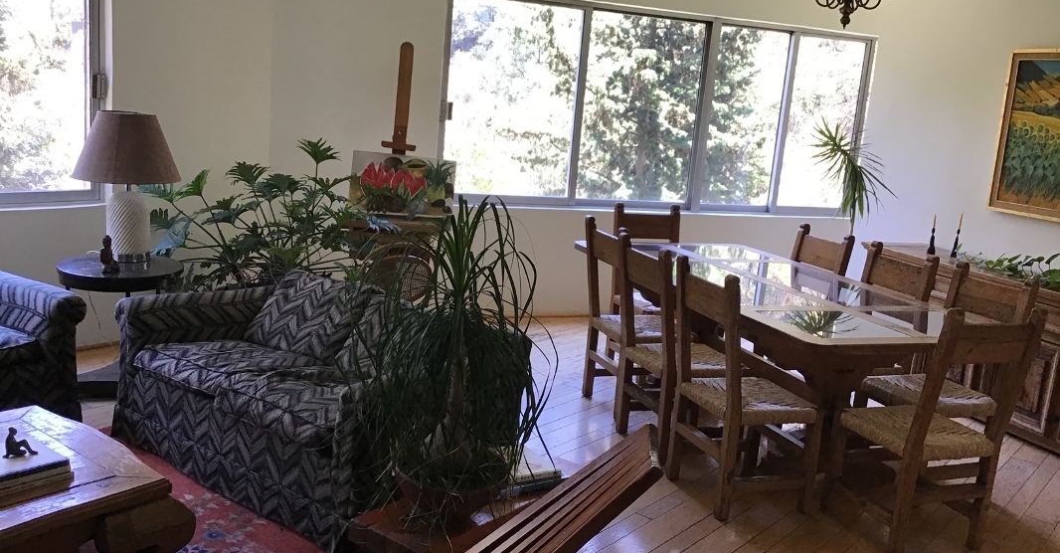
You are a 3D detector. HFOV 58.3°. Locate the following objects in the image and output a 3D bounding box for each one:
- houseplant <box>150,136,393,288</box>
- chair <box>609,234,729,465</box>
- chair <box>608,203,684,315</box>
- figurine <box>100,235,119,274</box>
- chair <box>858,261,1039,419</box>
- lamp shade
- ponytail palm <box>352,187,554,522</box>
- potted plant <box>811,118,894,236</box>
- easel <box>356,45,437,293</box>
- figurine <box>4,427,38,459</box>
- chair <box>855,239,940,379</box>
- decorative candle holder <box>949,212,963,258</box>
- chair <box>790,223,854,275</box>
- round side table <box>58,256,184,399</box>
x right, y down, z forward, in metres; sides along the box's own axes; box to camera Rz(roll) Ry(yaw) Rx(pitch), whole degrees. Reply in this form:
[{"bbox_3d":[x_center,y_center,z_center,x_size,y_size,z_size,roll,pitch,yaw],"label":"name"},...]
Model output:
[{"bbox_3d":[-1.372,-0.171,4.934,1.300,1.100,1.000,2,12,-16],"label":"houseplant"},{"bbox_3d":[0.696,0.329,4.504,0.515,0.992,0.452,0,12,-23],"label":"chair"},{"bbox_3d":[0.757,0.093,5.775,0.452,0.992,0.515,1,11,-17],"label":"chair"},{"bbox_3d":[-2.043,-0.115,4.634,0.085,0.170,0.100,11,12,29],"label":"figurine"},{"bbox_3d":[1.868,0.459,4.326,0.515,0.992,0.452,0,12,-21],"label":"chair"},{"bbox_3d":[-1.936,-0.625,4.577,0.485,0.335,0.485,2,12,-16],"label":"lamp shade"},{"bbox_3d":[-0.232,0.290,3.045,0.660,1.080,0.660,5,11,0],"label":"ponytail palm"},{"bbox_3d":[2.192,-0.315,6.731,0.650,1.530,0.600,0,12,-22],"label":"potted plant"},{"bbox_3d":[-0.718,-0.384,5.227,0.560,1.770,0.550,1,12,-17],"label":"easel"},{"bbox_3d":[-1.425,0.462,2.662,0.085,0.087,0.050,-2,12,-30],"label":"figurine"},{"bbox_3d":[1.601,0.340,4.666,0.500,0.965,0.440,1,12,-21],"label":"chair"},{"bbox_3d":[2.627,-0.245,5.838,0.050,0.282,0.050,0,11,-21],"label":"decorative candle holder"},{"bbox_3d":[1.383,0.218,5.180,0.500,0.965,0.440,0,12,-24],"label":"chair"},{"bbox_3d":[-1.954,0.243,4.578,0.560,0.595,0.560,2,12,-16],"label":"round side table"}]

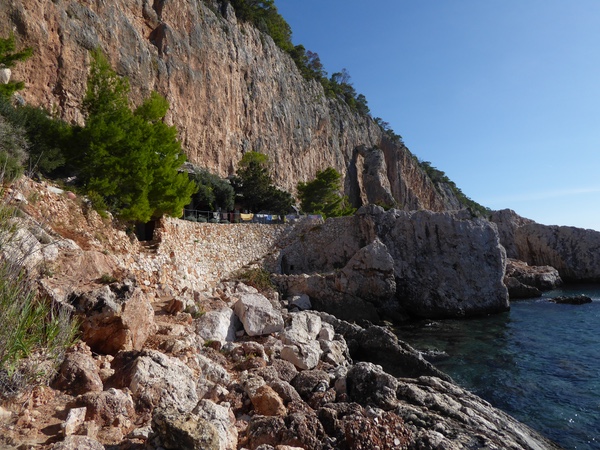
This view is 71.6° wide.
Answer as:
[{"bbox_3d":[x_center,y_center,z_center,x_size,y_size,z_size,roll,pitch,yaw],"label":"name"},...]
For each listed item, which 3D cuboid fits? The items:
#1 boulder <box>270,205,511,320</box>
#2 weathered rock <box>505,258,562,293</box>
[{"bbox_3d":[10.300,3.900,46.000,25.500,11.200,9.500,0,-2,-17],"label":"boulder"},{"bbox_3d":[36.000,7.500,65.000,9.800,4.600,6.000,0,-1,0],"label":"weathered rock"}]

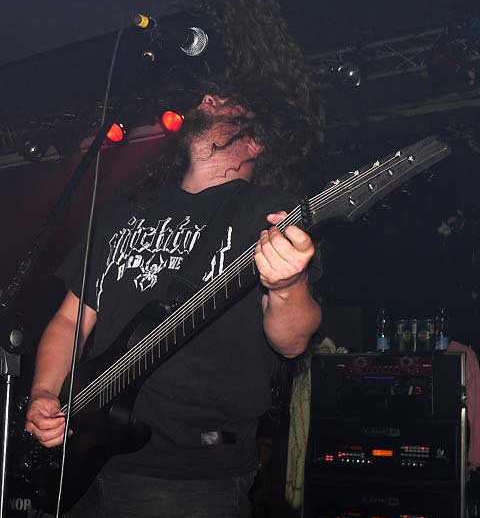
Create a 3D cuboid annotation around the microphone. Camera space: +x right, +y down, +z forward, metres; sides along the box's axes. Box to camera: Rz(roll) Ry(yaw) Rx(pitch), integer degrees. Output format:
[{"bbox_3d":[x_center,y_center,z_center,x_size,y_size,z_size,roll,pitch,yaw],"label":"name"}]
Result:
[{"bbox_3d":[-0.103,-0.366,1.089,0.053,0.053,0.180,-1,8,21],"label":"microphone"}]

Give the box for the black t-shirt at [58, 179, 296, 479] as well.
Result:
[{"bbox_3d":[-0.109,0.140,1.360,0.490,0.600,0.280,-2,-15,23],"label":"black t-shirt"}]

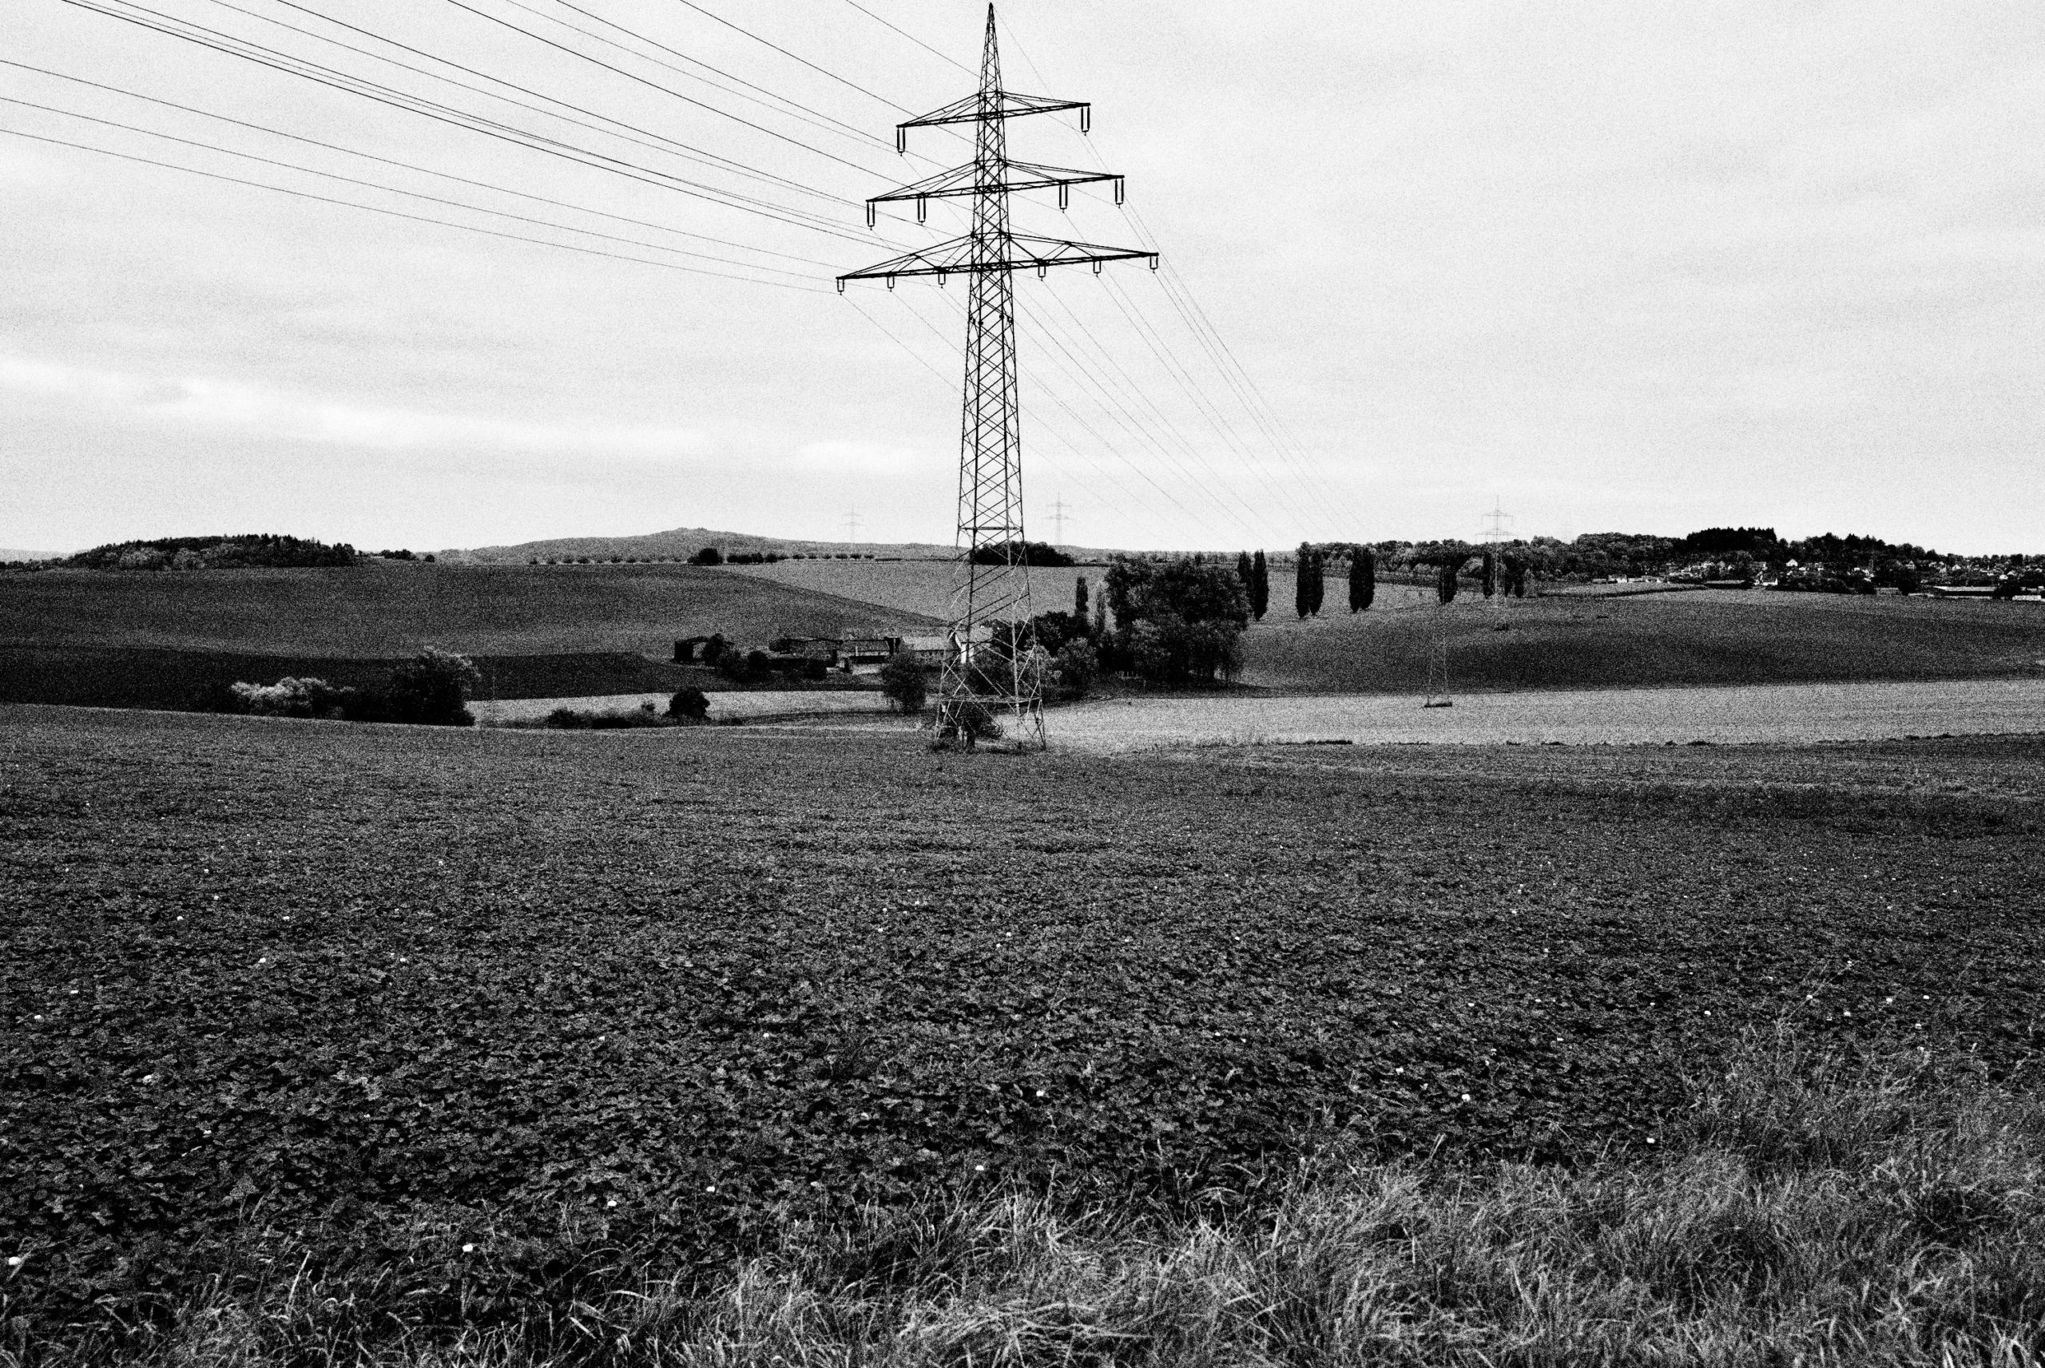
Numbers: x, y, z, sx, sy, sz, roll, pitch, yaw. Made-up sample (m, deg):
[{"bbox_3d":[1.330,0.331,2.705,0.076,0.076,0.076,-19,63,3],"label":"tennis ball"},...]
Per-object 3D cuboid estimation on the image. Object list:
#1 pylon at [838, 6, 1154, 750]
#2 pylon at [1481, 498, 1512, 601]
[{"bbox_3d":[-2.276,-22.579,118.745,25.800,54.850,6.420,1,4,20],"label":"pylon"},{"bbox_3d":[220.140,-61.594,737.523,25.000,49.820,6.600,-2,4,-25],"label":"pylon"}]

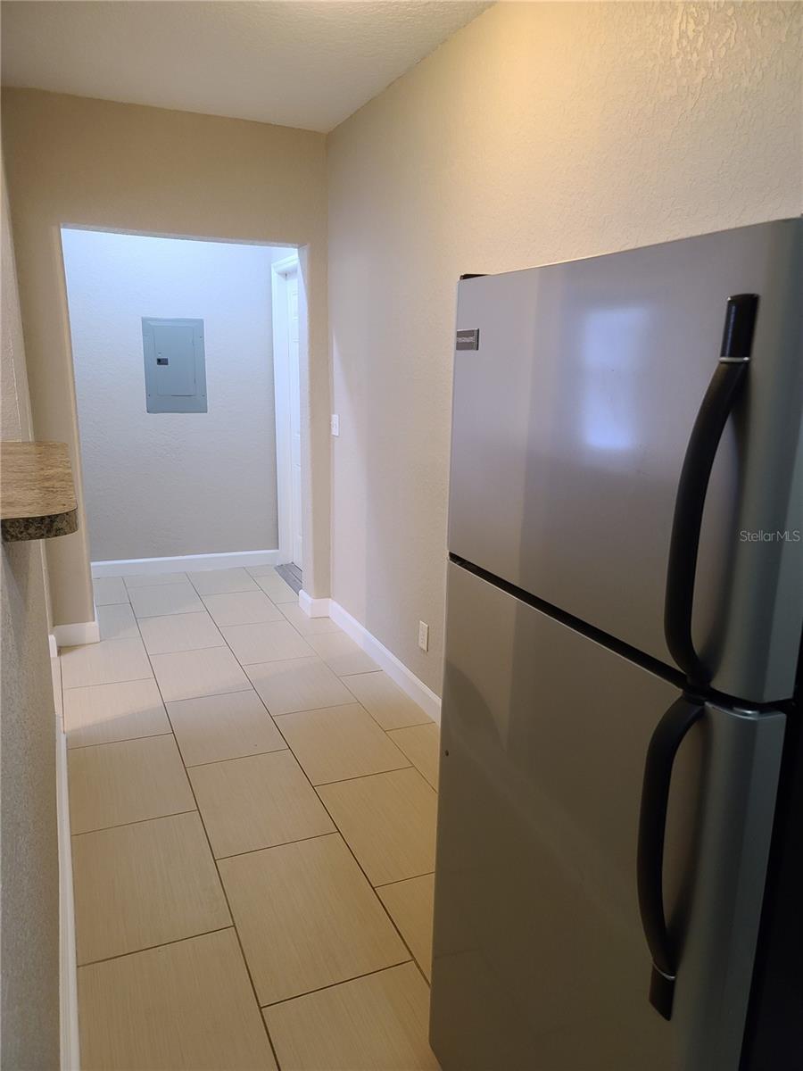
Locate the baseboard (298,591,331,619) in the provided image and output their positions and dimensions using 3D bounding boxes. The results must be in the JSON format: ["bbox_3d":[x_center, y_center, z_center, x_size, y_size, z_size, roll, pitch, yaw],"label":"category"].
[{"bbox_3d":[-0.531,0.400,4.649,0.101,0.115,0.235,-4,15,-24],"label":"baseboard"}]

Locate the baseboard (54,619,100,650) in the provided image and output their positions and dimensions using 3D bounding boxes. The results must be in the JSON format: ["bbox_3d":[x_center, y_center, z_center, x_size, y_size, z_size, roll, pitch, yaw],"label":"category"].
[{"bbox_3d":[-1.688,0.513,4.038,0.204,0.119,0.022,-4,15,-24],"label":"baseboard"}]

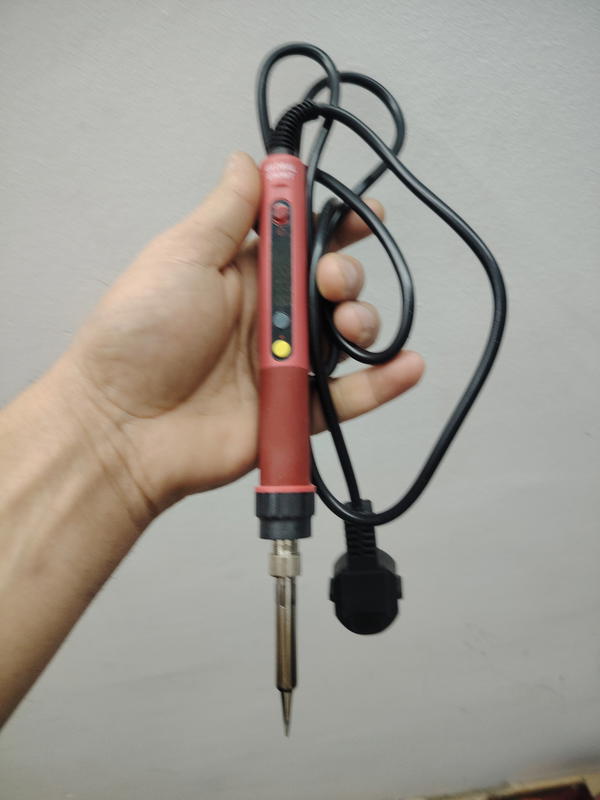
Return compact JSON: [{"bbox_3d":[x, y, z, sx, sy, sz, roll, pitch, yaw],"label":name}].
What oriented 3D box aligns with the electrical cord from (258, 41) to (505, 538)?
[{"bbox_3d":[0.028,-0.060,0.262,0.106,0.235,0.105,0,-7,0],"label":"electrical cord"}]

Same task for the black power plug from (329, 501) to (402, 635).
[{"bbox_3d":[0.035,0.088,0.297,0.038,0.076,0.042,-3,14,3],"label":"black power plug"}]

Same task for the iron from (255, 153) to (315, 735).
[{"bbox_3d":[-0.006,0.010,0.217,0.024,0.227,0.024,-1,-7,3],"label":"iron"}]

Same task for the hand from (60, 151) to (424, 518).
[{"bbox_3d":[-0.024,-0.033,0.236,0.152,0.115,0.078,-29,4,-9],"label":"hand"}]

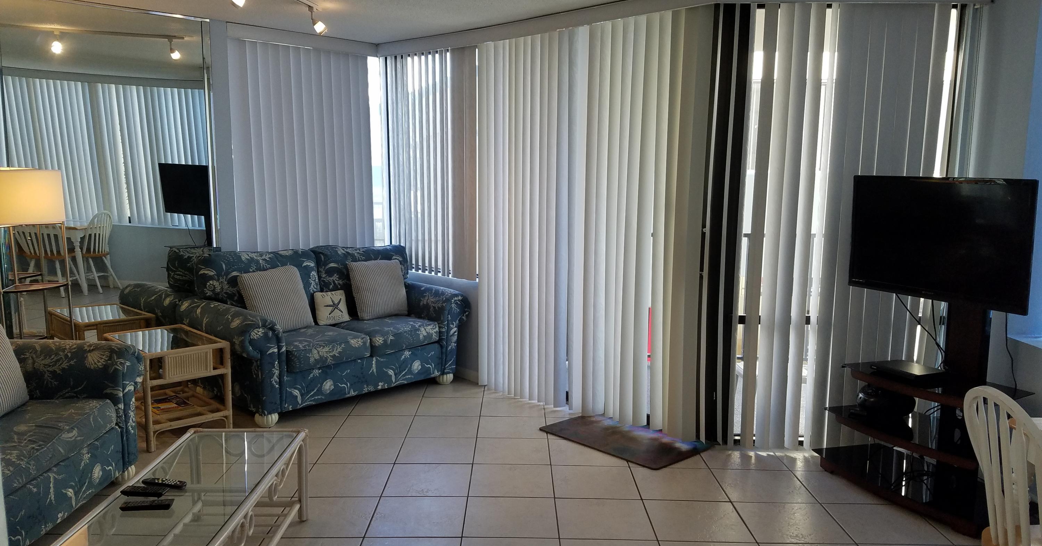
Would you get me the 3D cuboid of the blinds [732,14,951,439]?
[{"bbox_3d":[1.714,-0.216,4.227,0.996,2.378,0.089,1,7,0],"label":"blinds"}]

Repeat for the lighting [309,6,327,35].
[{"bbox_3d":[-1.153,-1.435,4.443,0.105,0.160,0.065,-5,9,-41],"label":"lighting"}]

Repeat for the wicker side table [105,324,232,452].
[{"bbox_3d":[-1.993,0.639,4.458,0.459,0.547,0.683,-6,10,-45],"label":"wicker side table"}]

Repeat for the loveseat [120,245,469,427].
[{"bbox_3d":[-1.265,0.330,5.394,1.667,0.951,0.854,-6,10,-45],"label":"loveseat"}]

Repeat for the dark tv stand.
[{"bbox_3d":[1.928,0.514,3.655,0.468,1.118,1.016,-3,8,-26],"label":"dark tv stand"}]

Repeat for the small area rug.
[{"bbox_3d":[0.608,0.939,4.548,0.870,0.012,0.577,8,10,44],"label":"small area rug"}]

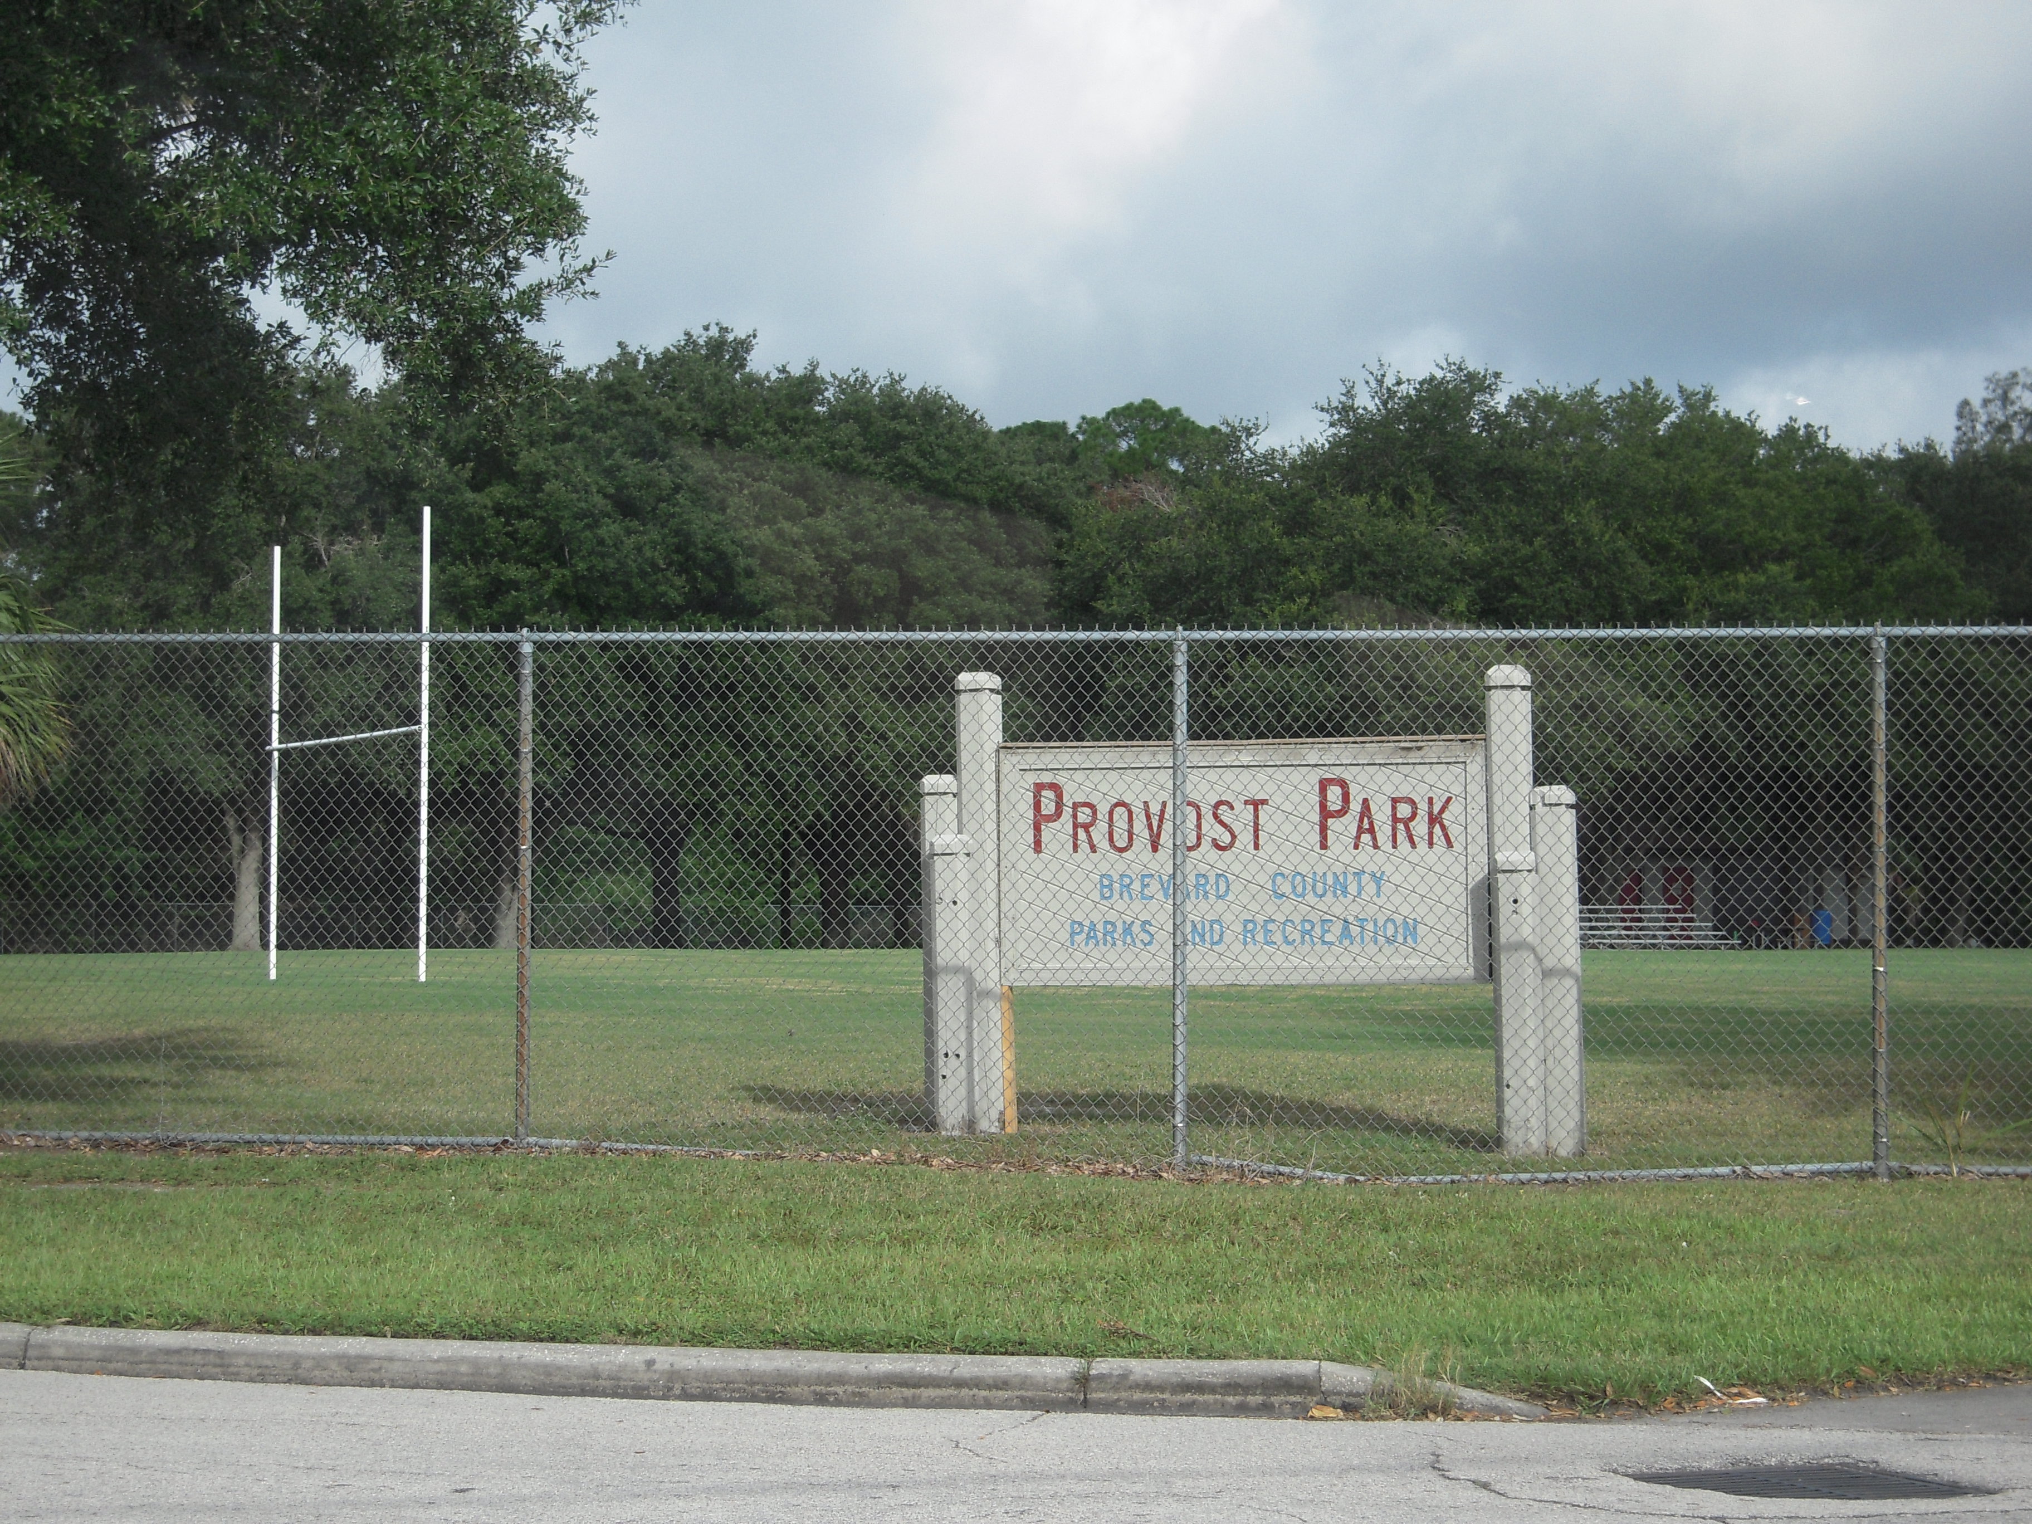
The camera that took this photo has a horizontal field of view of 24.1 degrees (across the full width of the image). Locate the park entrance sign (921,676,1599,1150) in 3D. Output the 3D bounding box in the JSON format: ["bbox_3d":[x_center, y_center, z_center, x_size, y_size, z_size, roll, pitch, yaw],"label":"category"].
[{"bbox_3d":[1.120,0.725,23.250,3.280,2.380,0.480,0,-2,13],"label":"park entrance sign"}]

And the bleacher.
[{"bbox_3d":[15.070,4.040,115.500,4.570,1.070,2.650,1,-2,-28],"label":"bleacher"}]

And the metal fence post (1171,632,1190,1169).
[{"bbox_3d":[0.720,0.612,20.950,0.065,2.364,0.065,0,-2,13],"label":"metal fence post"}]

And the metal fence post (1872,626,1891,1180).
[{"bbox_3d":[3.680,0.602,20.240,0.065,2.358,0.065,0,-2,13],"label":"metal fence post"}]

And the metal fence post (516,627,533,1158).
[{"bbox_3d":[-2.240,0.571,21.660,0.065,2.336,0.065,0,-2,13],"label":"metal fence post"}]

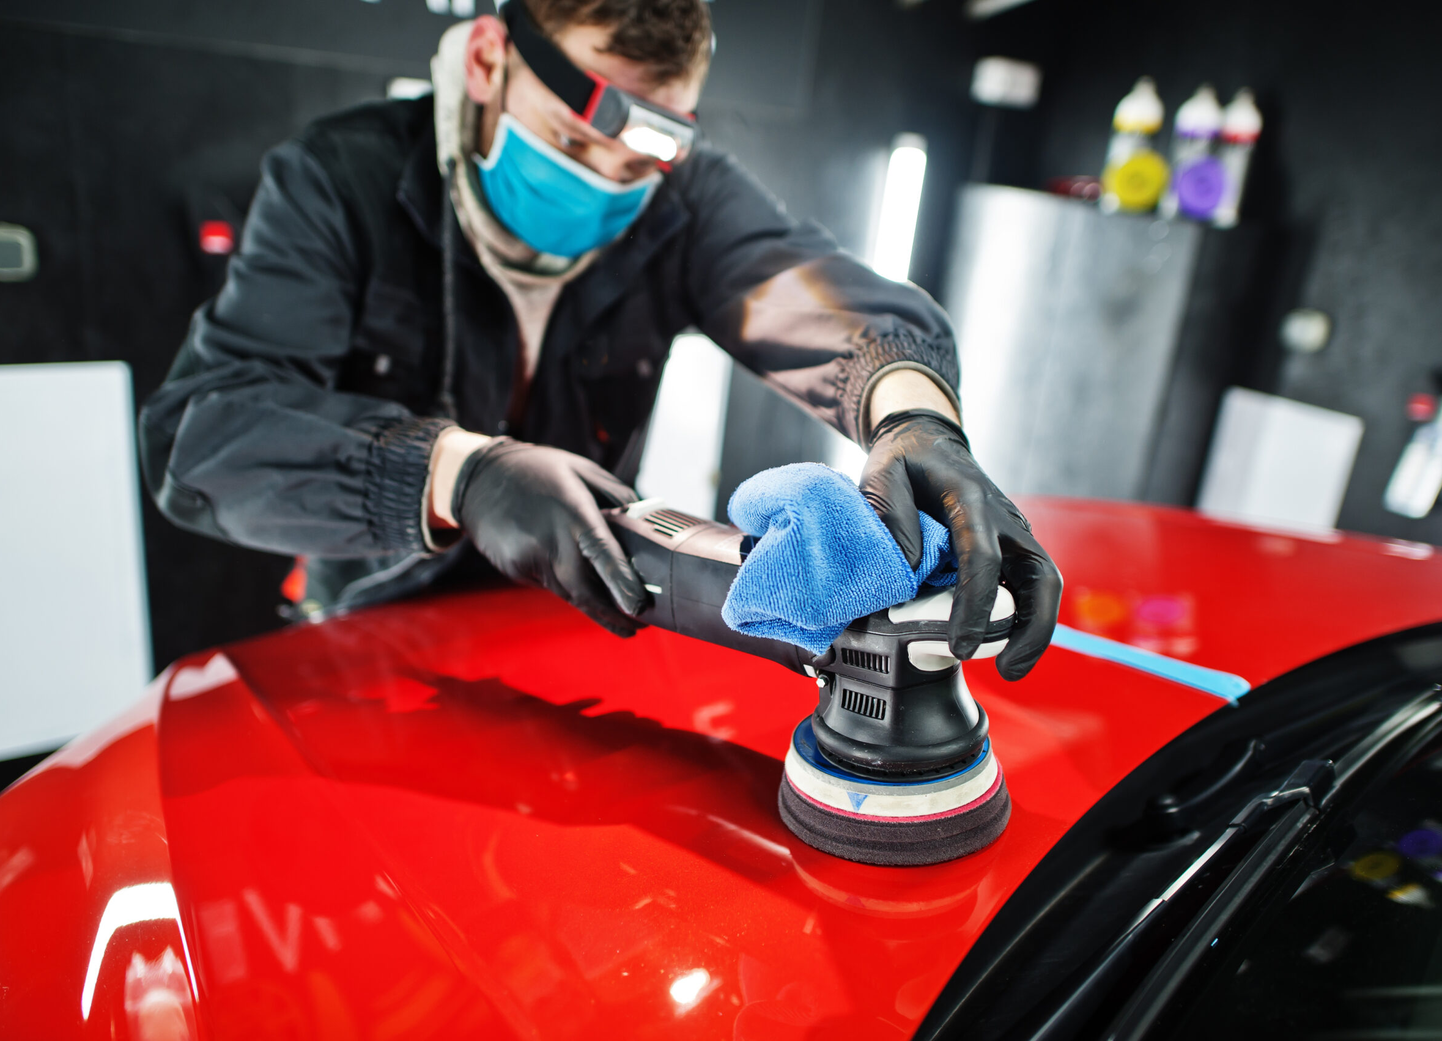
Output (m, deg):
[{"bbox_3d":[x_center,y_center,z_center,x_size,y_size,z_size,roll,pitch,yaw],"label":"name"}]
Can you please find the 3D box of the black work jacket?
[{"bbox_3d":[-0.195,-0.039,0.952,0.578,0.573,0.624,1,29,-14],"label":"black work jacket"}]

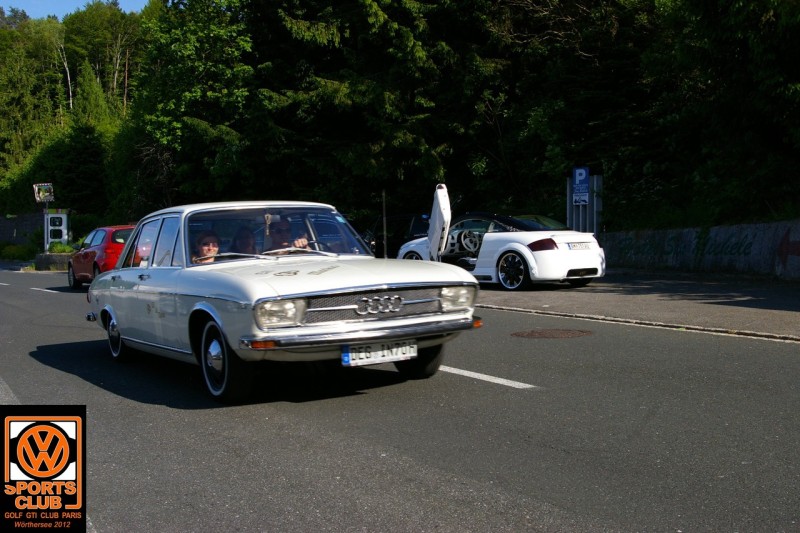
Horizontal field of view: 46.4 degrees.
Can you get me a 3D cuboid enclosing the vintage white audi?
[{"bbox_3d":[-1.278,0.137,7.714,1.730,1.410,4.600,-3,2,-30],"label":"vintage white audi"}]

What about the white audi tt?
[{"bbox_3d":[1.627,-0.321,16.446,1.790,1.330,4.040,-3,2,-40],"label":"white audi tt"}]

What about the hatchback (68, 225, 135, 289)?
[{"bbox_3d":[-6.270,-0.238,20.933,1.730,1.440,4.200,-3,2,-31],"label":"hatchback"}]

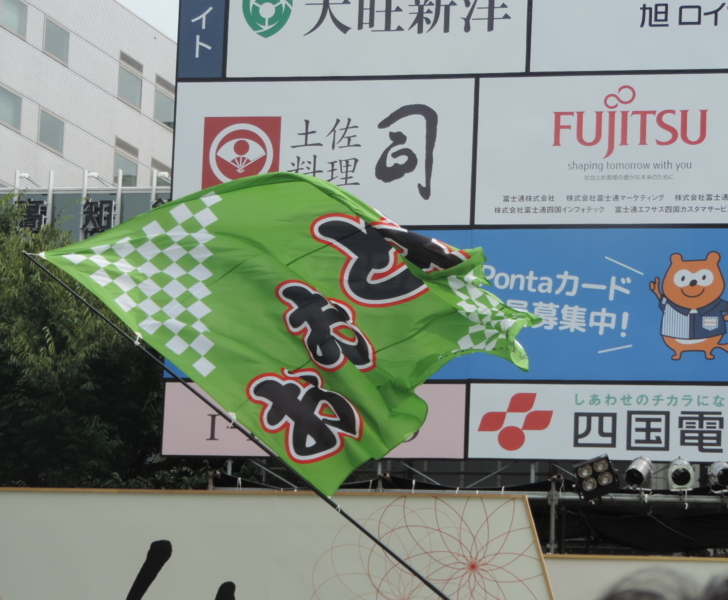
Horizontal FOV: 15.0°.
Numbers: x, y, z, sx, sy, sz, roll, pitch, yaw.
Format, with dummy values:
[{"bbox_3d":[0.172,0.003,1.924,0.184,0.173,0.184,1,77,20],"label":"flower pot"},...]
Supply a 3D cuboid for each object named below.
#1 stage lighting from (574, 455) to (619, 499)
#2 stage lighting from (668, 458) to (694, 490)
[{"bbox_3d":[2.293,1.750,27.350,0.360,0.370,0.170,-20,28,3],"label":"stage lighting"},{"bbox_3d":[3.103,1.705,27.100,0.260,0.270,0.320,1,17,5],"label":"stage lighting"}]

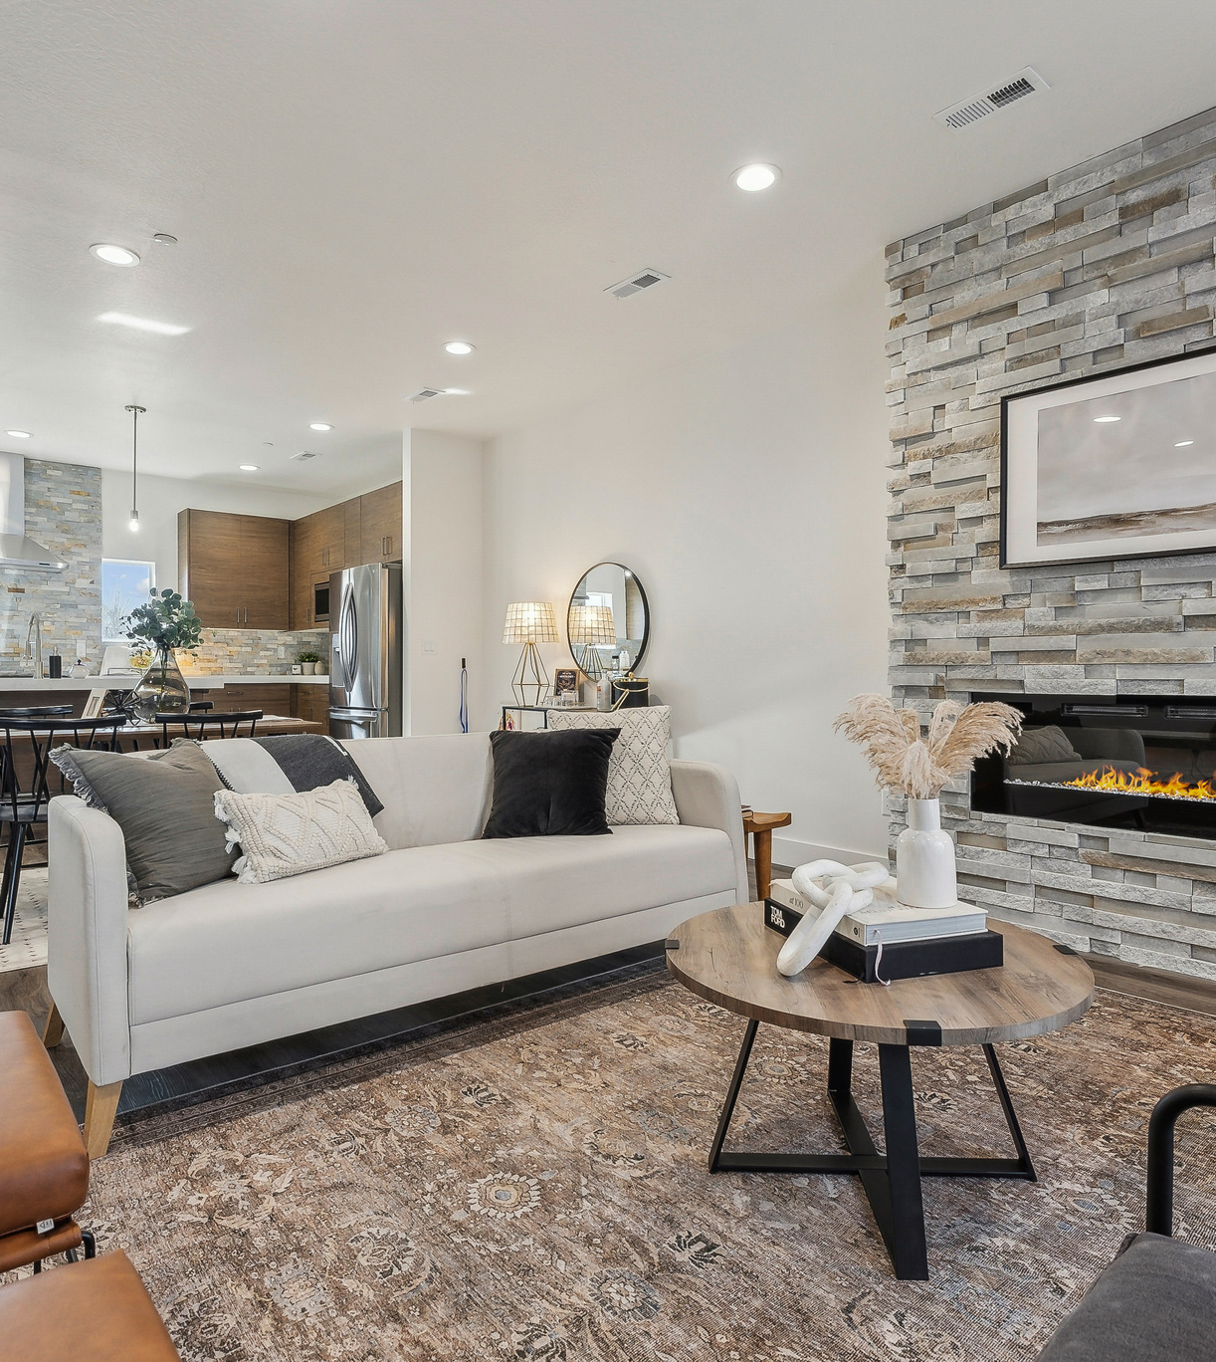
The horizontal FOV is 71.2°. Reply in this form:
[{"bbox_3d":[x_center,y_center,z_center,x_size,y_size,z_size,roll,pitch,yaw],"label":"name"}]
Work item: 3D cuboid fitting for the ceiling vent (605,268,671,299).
[{"bbox_3d":[0.131,-1.810,3.897,0.142,0.022,0.310,0,0,-39],"label":"ceiling vent"}]

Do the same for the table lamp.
[{"bbox_3d":[-0.499,-0.176,5.520,0.360,0.670,0.360,0,0,0],"label":"table lamp"}]

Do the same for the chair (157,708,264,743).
[{"bbox_3d":[-1.768,0.526,3.607,0.450,0.800,0.500,0,0,-40],"label":"chair"}]

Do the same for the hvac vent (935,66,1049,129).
[{"bbox_3d":[1.194,-1.802,2.656,0.148,0.022,0.302,0,0,-39],"label":"hvac vent"}]

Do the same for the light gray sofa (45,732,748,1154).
[{"bbox_3d":[-0.489,0.552,2.500,1.870,0.740,0.750,0,0,-39],"label":"light gray sofa"}]

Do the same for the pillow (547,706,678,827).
[{"bbox_3d":[0.009,0.306,3.050,0.460,0.440,0.150,0,-15,-13],"label":"pillow"}]

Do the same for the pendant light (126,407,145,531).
[{"bbox_3d":[-3.182,-1.402,5.719,0.130,0.850,0.130,0,0,-40],"label":"pendant light"}]

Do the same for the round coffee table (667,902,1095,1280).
[{"bbox_3d":[0.491,0.719,1.603,0.760,0.422,0.760,0,0,0],"label":"round coffee table"}]

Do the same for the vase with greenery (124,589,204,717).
[{"bbox_3d":[-1.955,-0.114,3.727,0.310,0.580,0.310,0,0,-39],"label":"vase with greenery"}]

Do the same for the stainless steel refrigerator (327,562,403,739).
[{"bbox_3d":[-1.726,0.014,6.884,0.760,1.780,0.920,0,0,-40],"label":"stainless steel refrigerator"}]

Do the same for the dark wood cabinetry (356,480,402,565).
[{"bbox_3d":[-1.552,-1.230,6.851,0.570,0.565,0.860,0,0,-39],"label":"dark wood cabinetry"}]

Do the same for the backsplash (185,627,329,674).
[{"bbox_3d":[-3.369,-0.243,8.348,1.420,0.450,0.030,0,0,-40],"label":"backsplash"}]

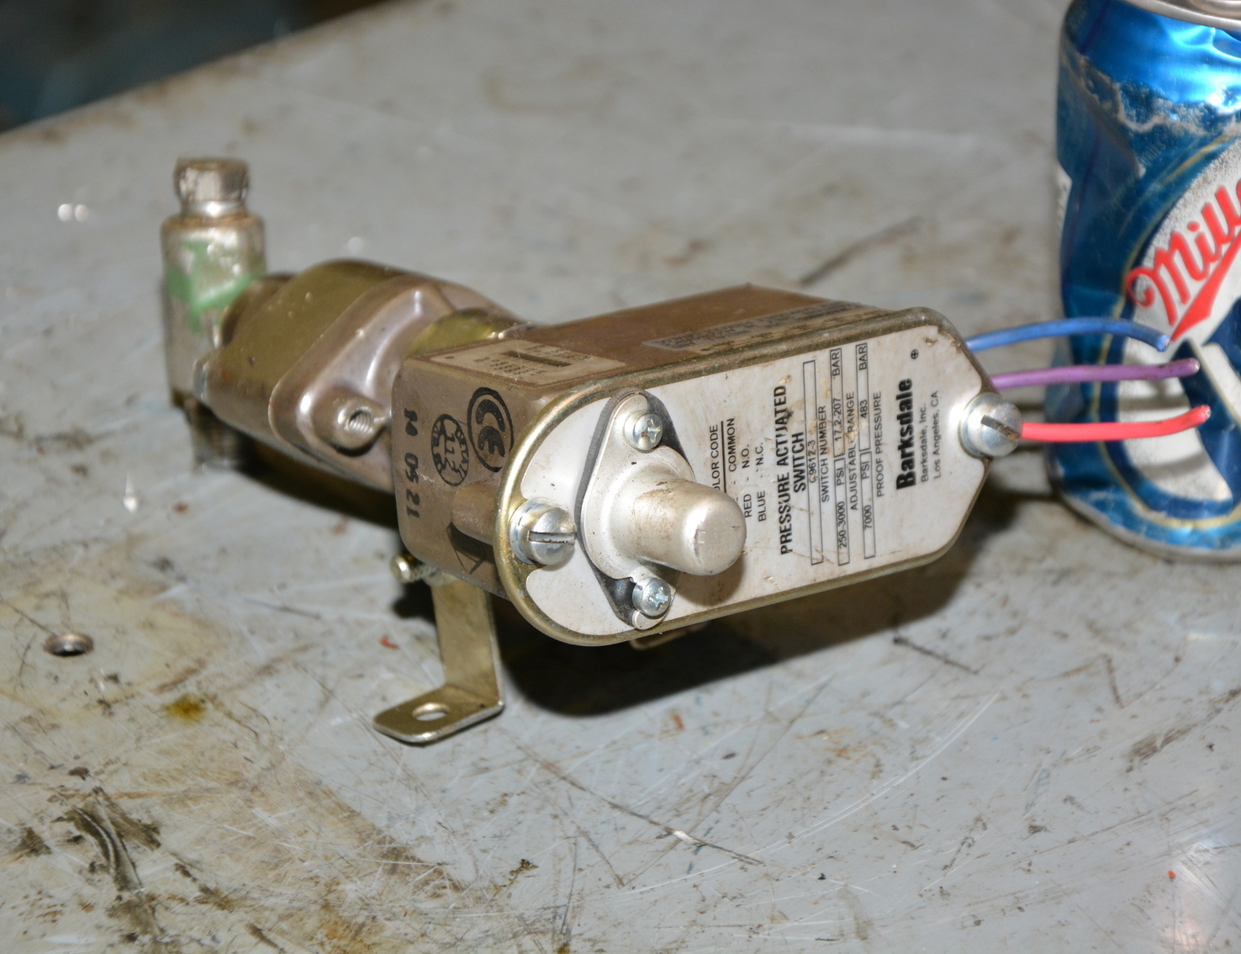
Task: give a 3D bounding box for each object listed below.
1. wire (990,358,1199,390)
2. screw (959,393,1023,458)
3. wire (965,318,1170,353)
[{"bbox_3d":[0.085,-0.019,1.065,0.047,0.004,0.005,-5,25,33],"label":"wire"},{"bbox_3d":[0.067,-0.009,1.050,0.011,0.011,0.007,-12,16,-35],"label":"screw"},{"bbox_3d":[0.082,-0.025,1.057,0.049,0.004,0.012,-2,24,41],"label":"wire"}]

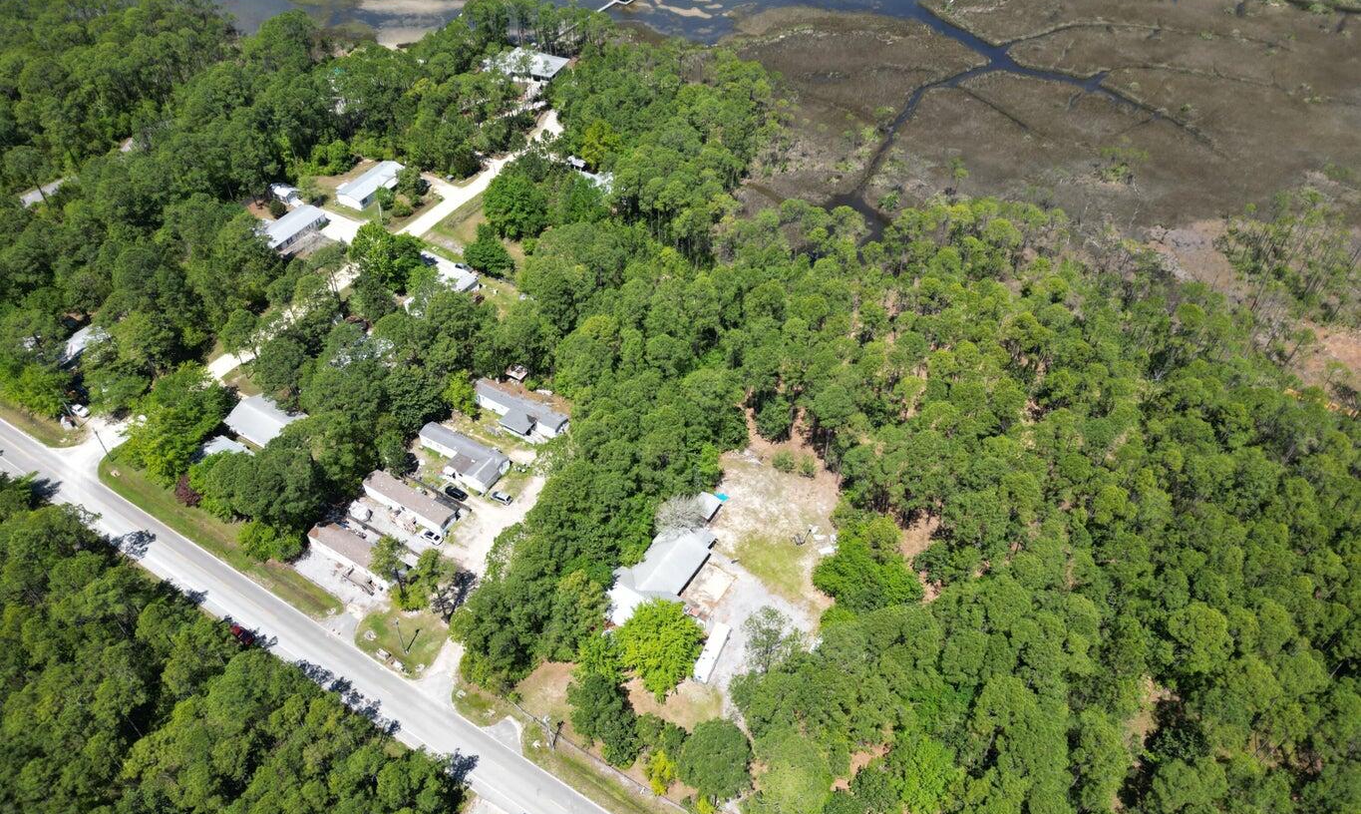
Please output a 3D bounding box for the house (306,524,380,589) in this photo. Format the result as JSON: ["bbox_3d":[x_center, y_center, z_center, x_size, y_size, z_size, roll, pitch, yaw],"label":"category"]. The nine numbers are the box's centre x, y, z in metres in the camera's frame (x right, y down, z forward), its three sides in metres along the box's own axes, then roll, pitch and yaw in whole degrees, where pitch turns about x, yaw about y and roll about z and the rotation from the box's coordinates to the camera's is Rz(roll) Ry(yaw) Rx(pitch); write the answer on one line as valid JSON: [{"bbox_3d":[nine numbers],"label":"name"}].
[{"bbox_3d":[-60.850,27.560,177.500,20.800,4.000,4.800,23,48,24],"label":"house"}]

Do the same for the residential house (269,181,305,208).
[{"bbox_3d":[-115.780,-62.900,277.190,7.400,3.100,4.800,22,47,22],"label":"residential house"}]

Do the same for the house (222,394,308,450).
[{"bbox_3d":[-89.600,3.090,203.850,14.300,4.700,11.100,23,48,24],"label":"house"}]

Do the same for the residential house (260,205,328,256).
[{"bbox_3d":[-107.530,-48.890,260.970,10.400,4.300,20.000,19,46,20],"label":"residential house"}]

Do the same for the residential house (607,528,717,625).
[{"bbox_3d":[-3.920,30.830,172.860,13.600,5.000,25.600,23,48,24],"label":"residential house"}]

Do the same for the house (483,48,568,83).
[{"bbox_3d":[-55.380,-123.390,341.010,27.500,5.600,20.500,16,45,17],"label":"house"}]

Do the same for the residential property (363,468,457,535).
[{"bbox_3d":[-53.450,18.790,187.030,21.600,4.000,4.800,23,48,24],"label":"residential property"}]

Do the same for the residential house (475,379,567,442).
[{"bbox_3d":[-36.680,1.440,205.940,24.000,3.900,8.500,23,48,24],"label":"residential house"}]

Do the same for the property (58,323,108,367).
[{"bbox_3d":[-142.270,-14.690,224.070,8.200,4.000,12.700,23,48,24],"label":"property"}]

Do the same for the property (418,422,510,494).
[{"bbox_3d":[-46.110,10.260,196.290,21.700,4.000,9.100,23,48,24],"label":"property"}]

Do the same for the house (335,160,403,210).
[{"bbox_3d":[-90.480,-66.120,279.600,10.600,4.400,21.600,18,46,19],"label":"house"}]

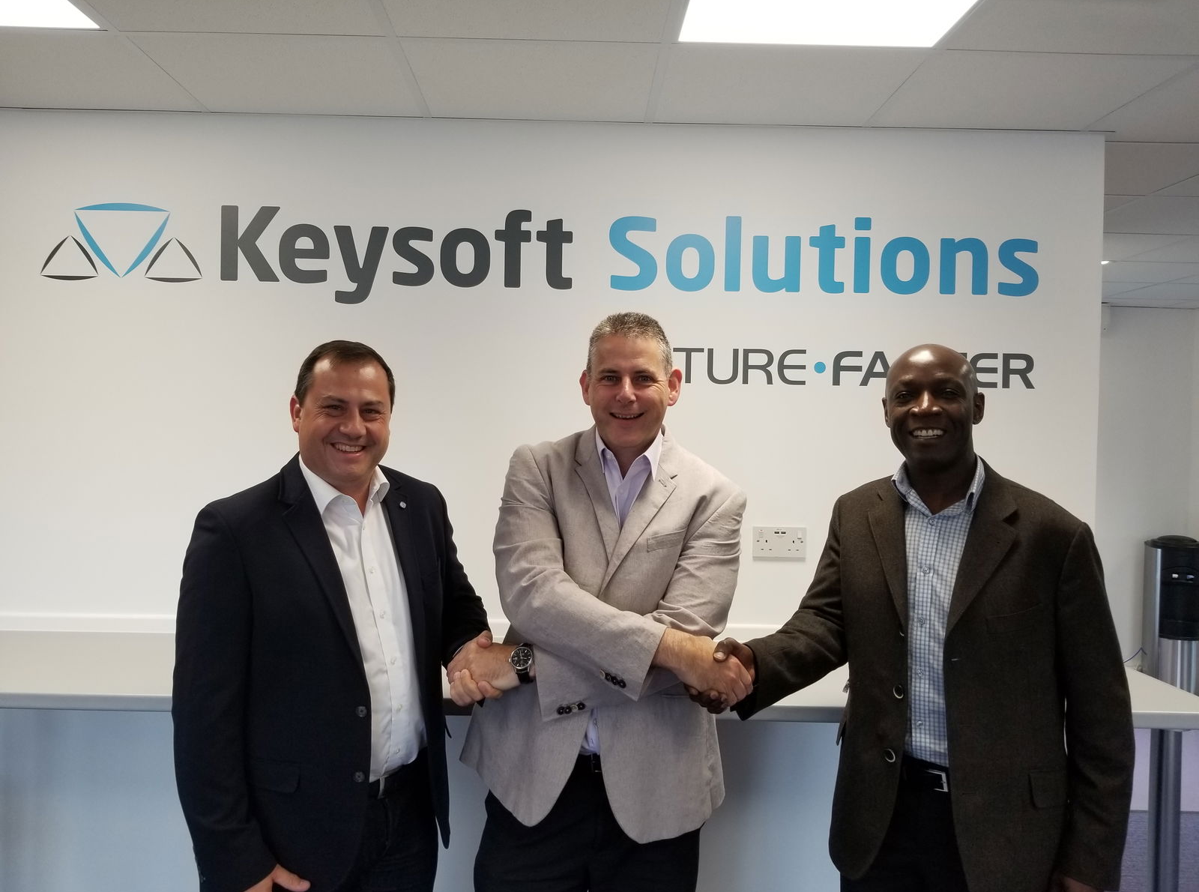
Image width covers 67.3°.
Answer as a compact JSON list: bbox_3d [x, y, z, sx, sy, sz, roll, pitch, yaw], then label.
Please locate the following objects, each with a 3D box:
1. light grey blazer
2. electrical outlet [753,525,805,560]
[{"bbox_3d":[0.008,0.330,1.630,0.520,0.735,0.360,1,1,5],"label":"light grey blazer"},{"bbox_3d":[0.496,0.267,2.484,0.147,0.087,0.013,1,1,-1],"label":"electrical outlet"}]

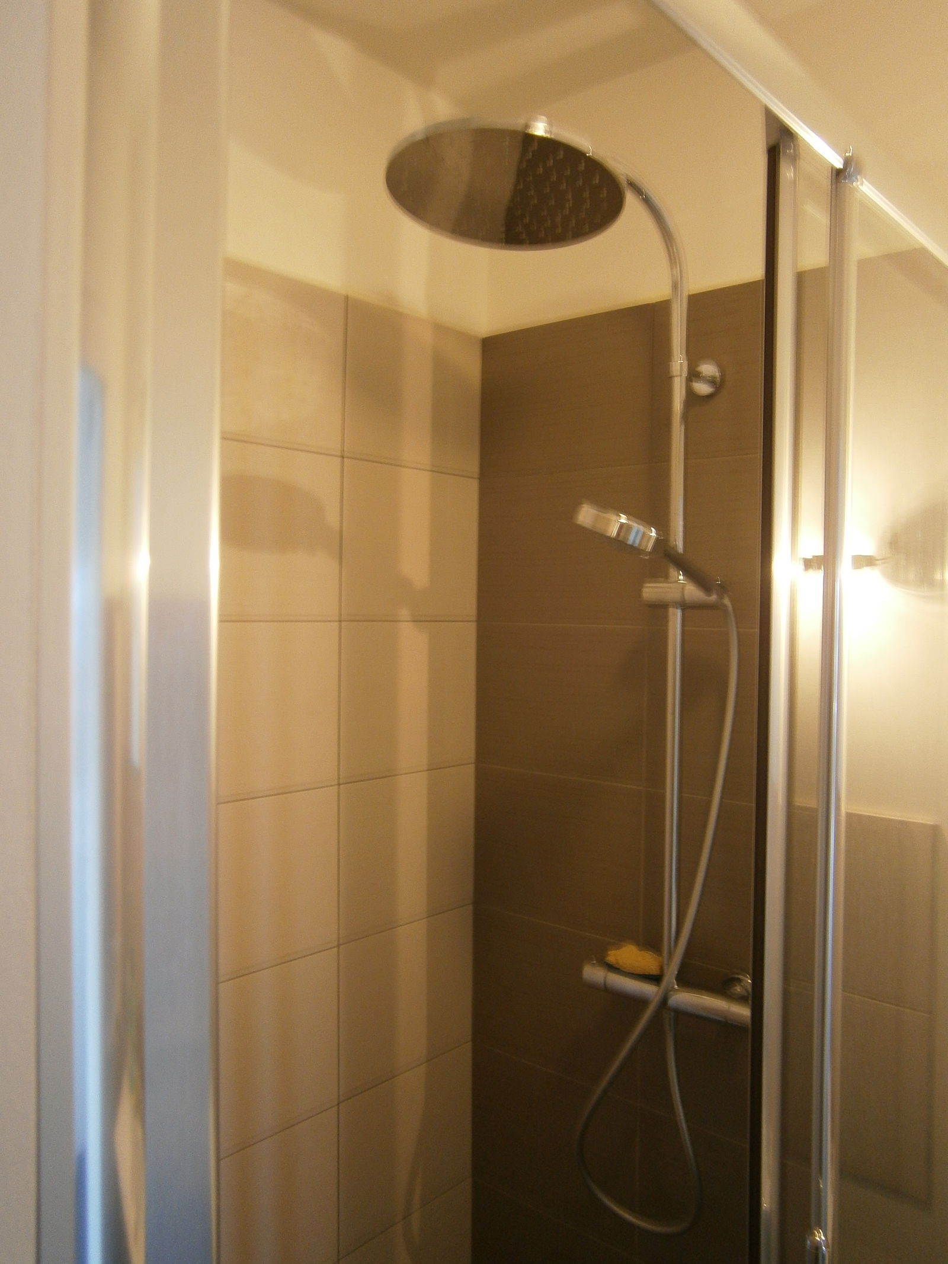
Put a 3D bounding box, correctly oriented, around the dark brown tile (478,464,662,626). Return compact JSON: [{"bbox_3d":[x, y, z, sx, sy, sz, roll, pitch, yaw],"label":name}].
[{"bbox_3d":[0.142,-0.139,1.577,0.343,0.248,0.010,2,2,40],"label":"dark brown tile"}]

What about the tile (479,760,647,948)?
[{"bbox_3d":[0.135,0.361,1.585,0.332,0.248,0.009,2,3,38],"label":"tile"}]

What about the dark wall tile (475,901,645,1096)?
[{"bbox_3d":[0.132,0.611,1.598,0.343,0.248,0.010,2,2,40],"label":"dark wall tile"}]

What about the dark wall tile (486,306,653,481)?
[{"bbox_3d":[0.145,-0.386,1.559,0.332,0.242,0.009,2,3,38],"label":"dark wall tile"}]

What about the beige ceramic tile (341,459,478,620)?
[{"bbox_3d":[-0.100,-0.142,1.572,0.010,0.248,0.310,2,2,42],"label":"beige ceramic tile"}]

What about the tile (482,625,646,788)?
[{"bbox_3d":[0.139,0.111,1.576,0.332,0.248,0.009,2,3,38],"label":"tile"}]

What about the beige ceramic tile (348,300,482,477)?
[{"bbox_3d":[-0.096,-0.389,1.553,0.009,0.242,0.300,3,3,43],"label":"beige ceramic tile"}]

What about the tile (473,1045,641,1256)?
[{"bbox_3d":[0.129,0.861,1.602,0.332,0.248,0.009,2,3,38],"label":"tile"}]

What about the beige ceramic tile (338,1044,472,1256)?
[{"bbox_3d":[-0.112,0.858,1.596,0.009,0.248,0.300,3,3,43],"label":"beige ceramic tile"}]

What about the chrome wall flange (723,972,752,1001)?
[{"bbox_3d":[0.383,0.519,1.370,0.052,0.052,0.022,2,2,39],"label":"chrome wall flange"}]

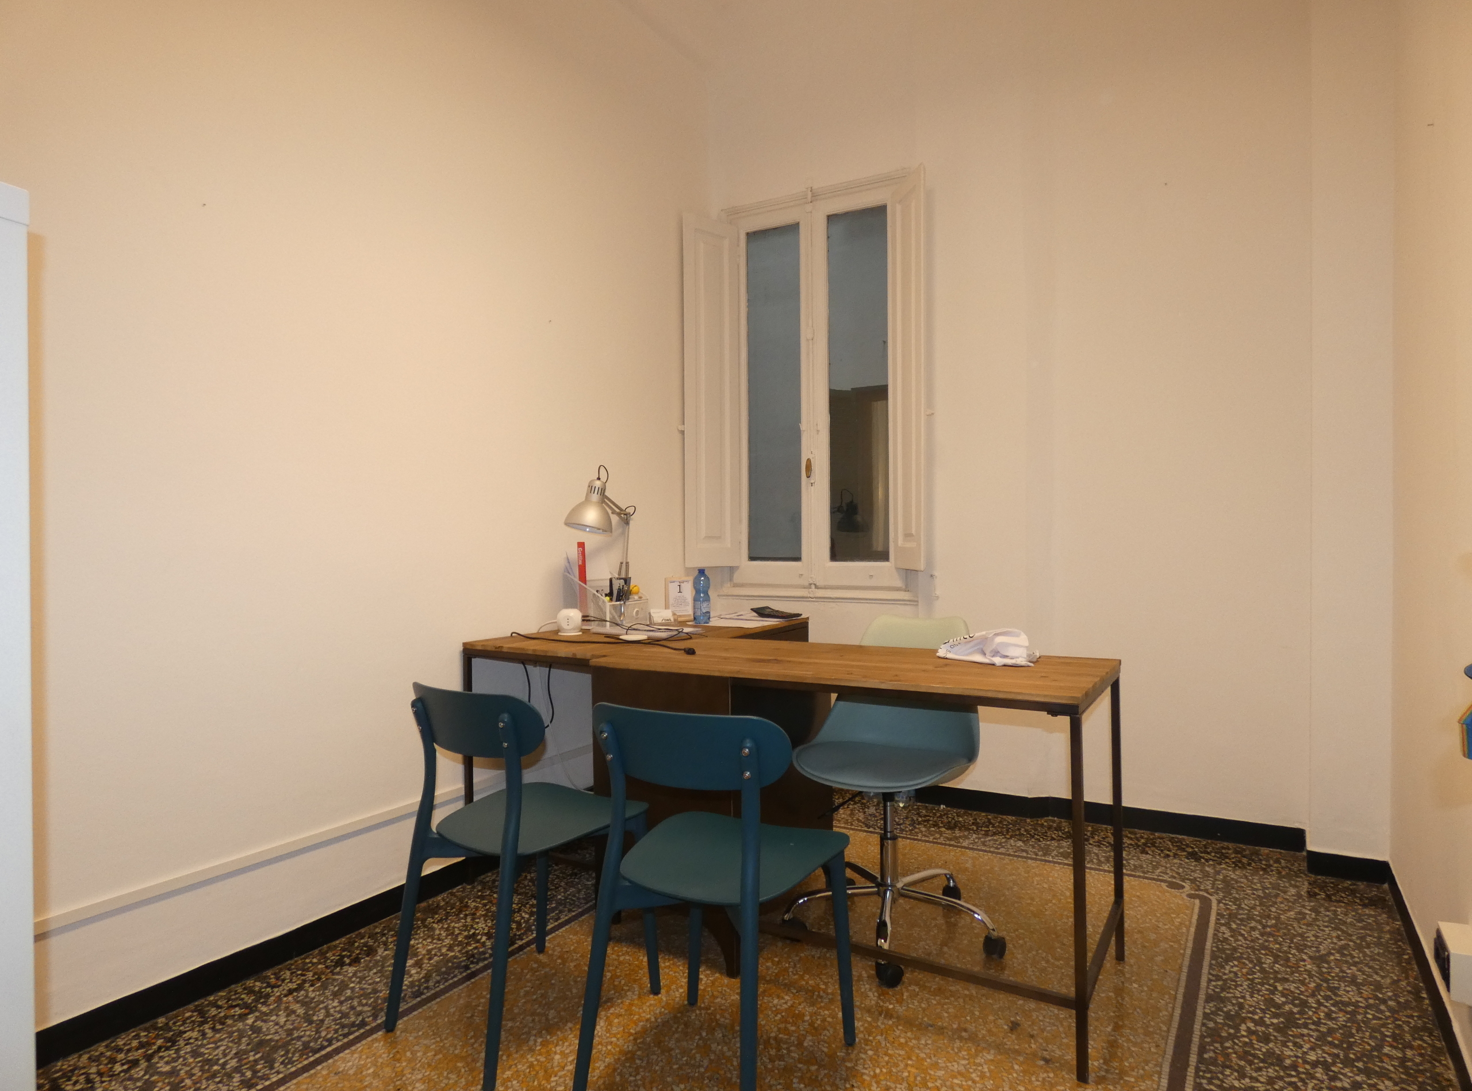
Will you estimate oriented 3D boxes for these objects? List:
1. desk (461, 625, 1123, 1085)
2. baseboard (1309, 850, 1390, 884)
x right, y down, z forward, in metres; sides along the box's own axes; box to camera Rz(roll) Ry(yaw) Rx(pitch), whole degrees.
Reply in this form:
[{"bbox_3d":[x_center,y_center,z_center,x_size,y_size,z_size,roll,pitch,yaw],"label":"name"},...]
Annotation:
[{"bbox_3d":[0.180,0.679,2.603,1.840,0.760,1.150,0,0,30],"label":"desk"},{"bbox_3d":[1.913,1.009,2.664,0.210,0.073,0.025,0,0,25],"label":"baseboard"}]

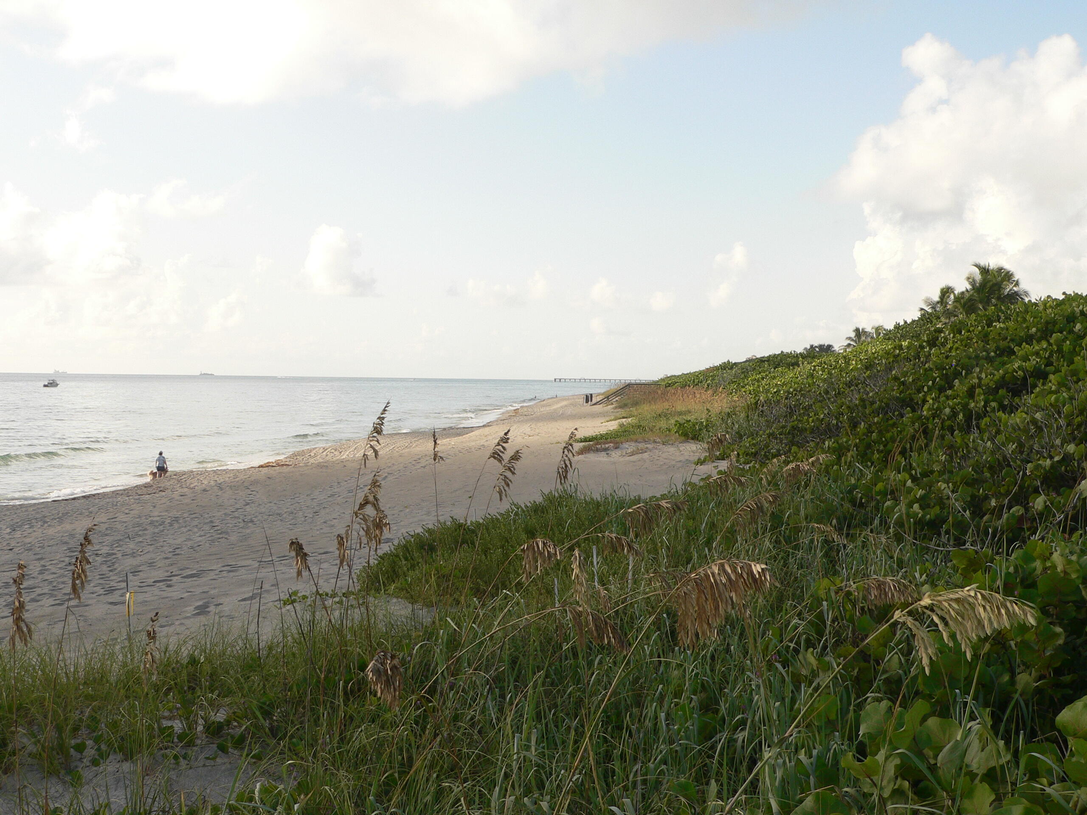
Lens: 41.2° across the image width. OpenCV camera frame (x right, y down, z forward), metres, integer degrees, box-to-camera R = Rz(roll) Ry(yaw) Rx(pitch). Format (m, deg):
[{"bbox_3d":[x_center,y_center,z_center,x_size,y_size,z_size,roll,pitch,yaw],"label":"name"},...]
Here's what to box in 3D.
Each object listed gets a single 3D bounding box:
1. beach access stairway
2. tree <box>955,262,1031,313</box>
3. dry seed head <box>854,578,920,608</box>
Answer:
[{"bbox_3d":[9.945,-1.549,170.000,8.300,2.900,1.900,1,1,3],"label":"beach access stairway"},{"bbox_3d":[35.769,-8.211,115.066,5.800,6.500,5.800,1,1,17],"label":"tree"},{"bbox_3d":[1.232,0.666,5.200,0.236,0.113,0.120,1,1,13],"label":"dry seed head"}]

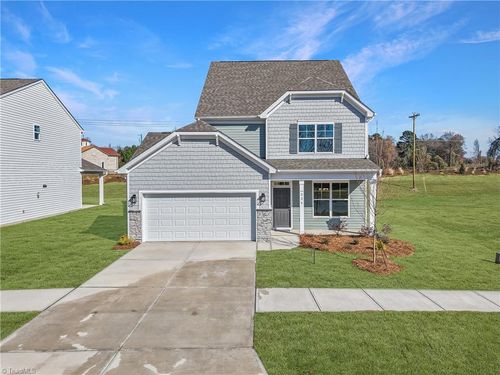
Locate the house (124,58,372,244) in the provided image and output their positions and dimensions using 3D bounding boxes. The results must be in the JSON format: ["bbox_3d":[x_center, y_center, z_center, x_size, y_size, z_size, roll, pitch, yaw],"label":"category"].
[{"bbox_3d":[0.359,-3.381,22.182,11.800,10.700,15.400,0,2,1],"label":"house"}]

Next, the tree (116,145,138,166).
[{"bbox_3d":[-29.298,-6.987,85.000,6.500,7.600,6.500,0,2,1],"label":"tree"}]

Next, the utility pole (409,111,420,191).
[{"bbox_3d":[24.658,-5.497,52.000,0.350,11.430,2.400,-1,2,-14],"label":"utility pole"}]

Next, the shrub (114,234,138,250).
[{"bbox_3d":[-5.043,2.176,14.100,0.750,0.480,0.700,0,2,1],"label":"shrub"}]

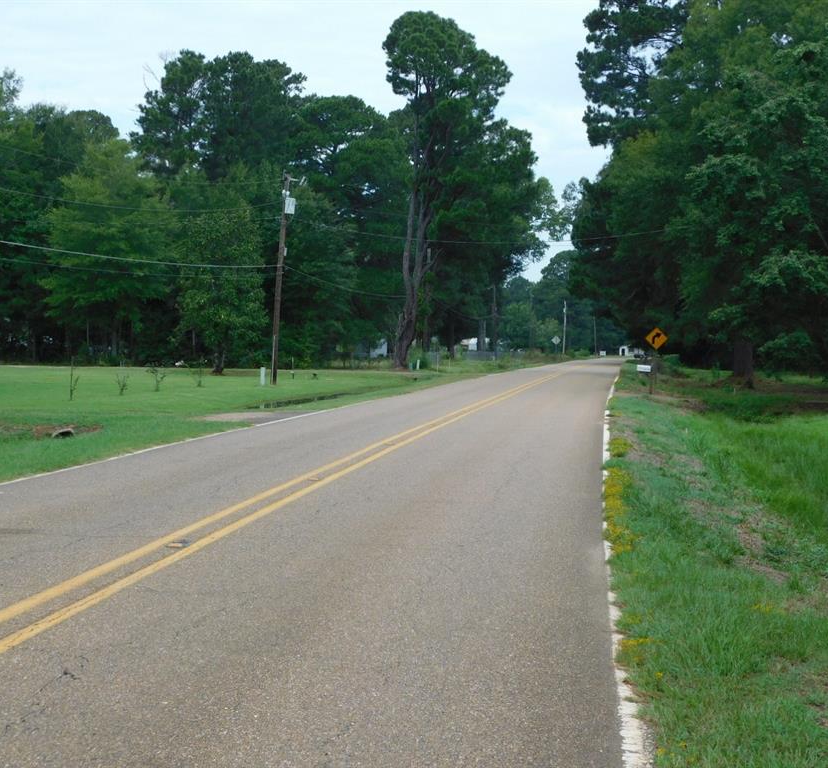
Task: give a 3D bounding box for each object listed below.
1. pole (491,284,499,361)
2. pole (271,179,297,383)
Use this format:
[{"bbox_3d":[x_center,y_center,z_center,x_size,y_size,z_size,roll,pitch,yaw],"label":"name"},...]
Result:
[{"bbox_3d":[8.500,-6.400,160.000,0.400,8.200,0.350,0,2,0],"label":"pole"},{"bbox_3d":[-5.320,-4.290,62.000,0.520,8.700,0.400,4,2,0],"label":"pole"}]

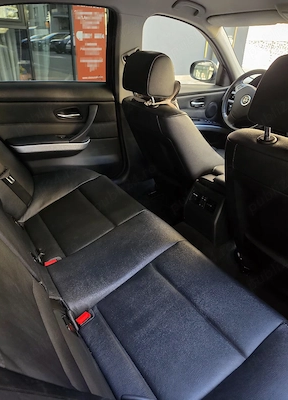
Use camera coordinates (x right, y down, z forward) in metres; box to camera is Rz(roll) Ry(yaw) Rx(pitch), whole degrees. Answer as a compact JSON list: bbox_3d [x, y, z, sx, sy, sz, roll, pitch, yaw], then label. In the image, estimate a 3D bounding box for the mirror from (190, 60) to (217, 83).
[{"bbox_3d":[0.460,-0.993,2.055,0.120,0.155,0.220,-18,32,-39],"label":"mirror"}]

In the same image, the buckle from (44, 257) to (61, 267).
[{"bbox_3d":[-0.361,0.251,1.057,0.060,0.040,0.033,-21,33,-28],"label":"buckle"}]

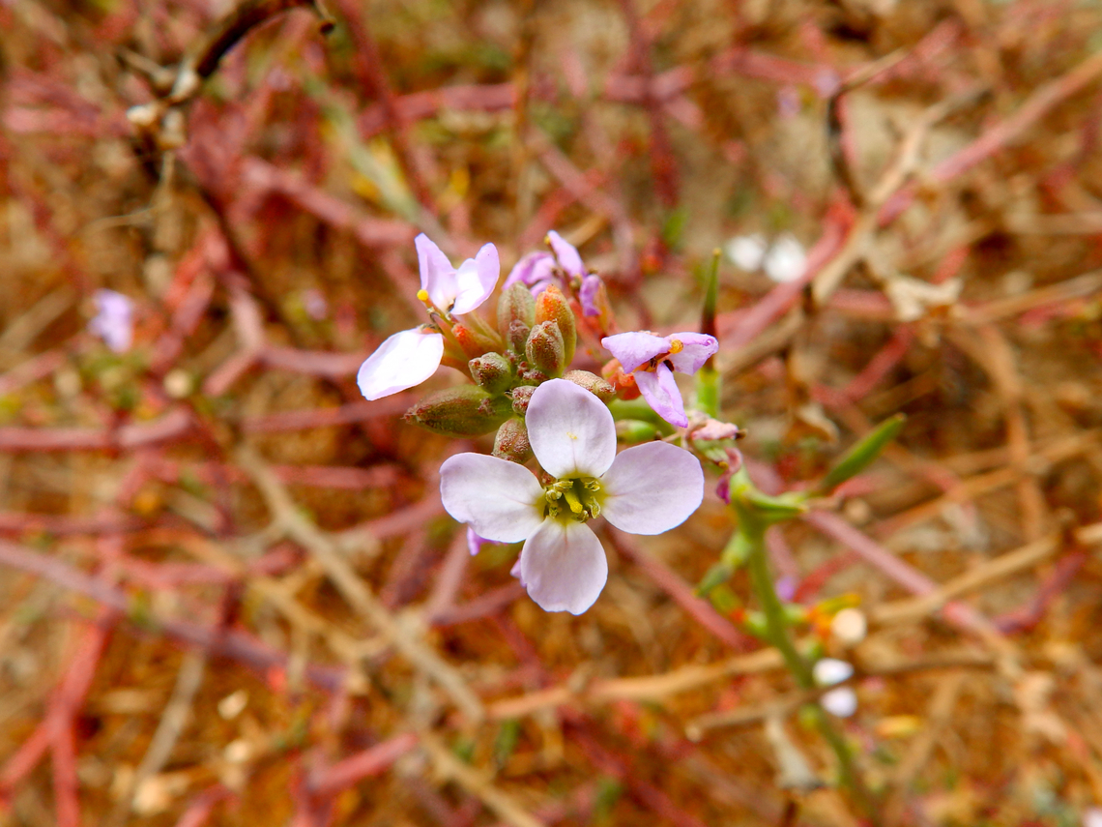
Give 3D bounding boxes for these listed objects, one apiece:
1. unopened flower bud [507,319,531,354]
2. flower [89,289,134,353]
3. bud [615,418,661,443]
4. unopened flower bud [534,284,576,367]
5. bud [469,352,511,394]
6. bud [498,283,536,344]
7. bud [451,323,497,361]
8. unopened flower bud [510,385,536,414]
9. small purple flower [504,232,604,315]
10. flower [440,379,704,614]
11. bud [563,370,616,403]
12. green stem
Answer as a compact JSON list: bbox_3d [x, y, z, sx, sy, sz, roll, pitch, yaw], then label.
[{"bbox_3d":[-0.002,-0.005,0.067,0.002,0.003,0.002,-5,37,3],"label":"unopened flower bud"},{"bbox_3d":[-0.080,-0.017,0.185,0.008,0.011,0.008,0,31,-6],"label":"flower"},{"bbox_3d":[0.006,0.001,0.073,0.003,0.002,0.002,0,90,18],"label":"bud"},{"bbox_3d":[0.000,-0.007,0.083,0.003,0.007,0.003,-11,28,3],"label":"unopened flower bud"},{"bbox_3d":[-0.005,-0.003,0.082,0.003,0.004,0.003,-50,35,13],"label":"bud"},{"bbox_3d":[-0.003,-0.008,0.084,0.003,0.006,0.003,-5,31,1],"label":"bud"},{"bbox_3d":[-0.006,-0.006,0.085,0.004,0.002,0.002,32,14,-18],"label":"bud"},{"bbox_3d":[-0.002,-0.001,0.083,0.002,0.002,0.003,0,14,14],"label":"unopened flower bud"},{"bbox_3d":[0.000,-0.010,0.072,0.007,0.006,0.006,6,21,0],"label":"small purple flower"},{"bbox_3d":[0.002,0.007,0.080,0.021,0.018,0.006,0,5,-3],"label":"flower"},{"bbox_3d":[0.002,-0.002,0.067,0.004,0.002,0.002,14,90,25],"label":"bud"},{"bbox_3d":[0.034,0.035,0.128,0.005,0.073,0.005,-17,39,13],"label":"green stem"}]

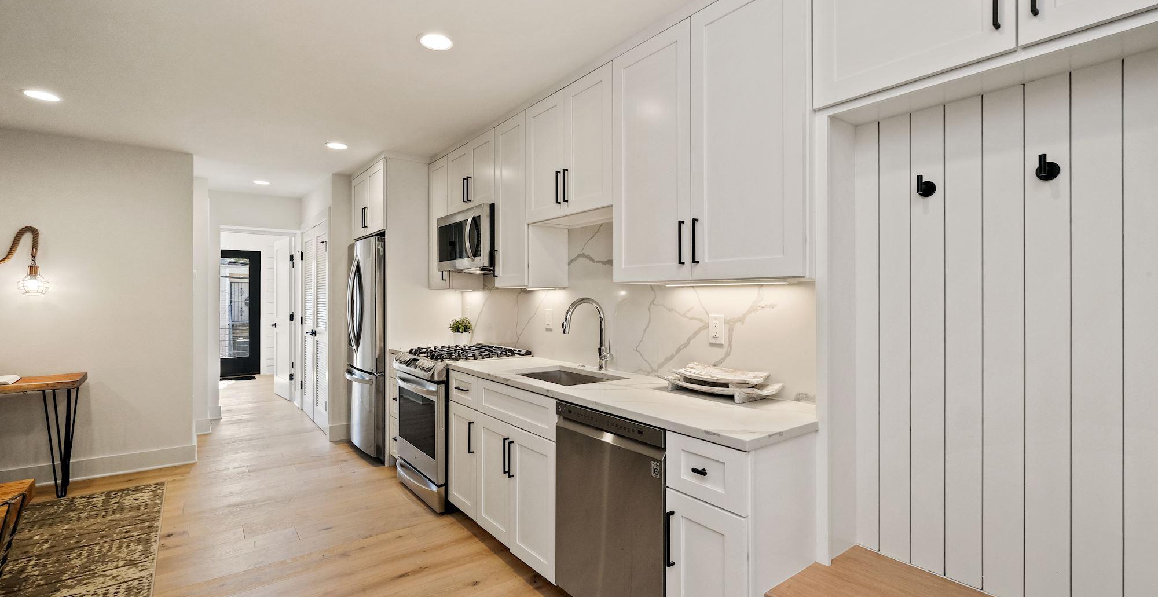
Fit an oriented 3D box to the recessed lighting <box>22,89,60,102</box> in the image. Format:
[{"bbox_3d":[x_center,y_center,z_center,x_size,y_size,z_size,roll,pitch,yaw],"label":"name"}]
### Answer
[{"bbox_3d":[-3.116,-1.165,2.796,0.160,0.020,0.160,0,0,-39],"label":"recessed lighting"}]

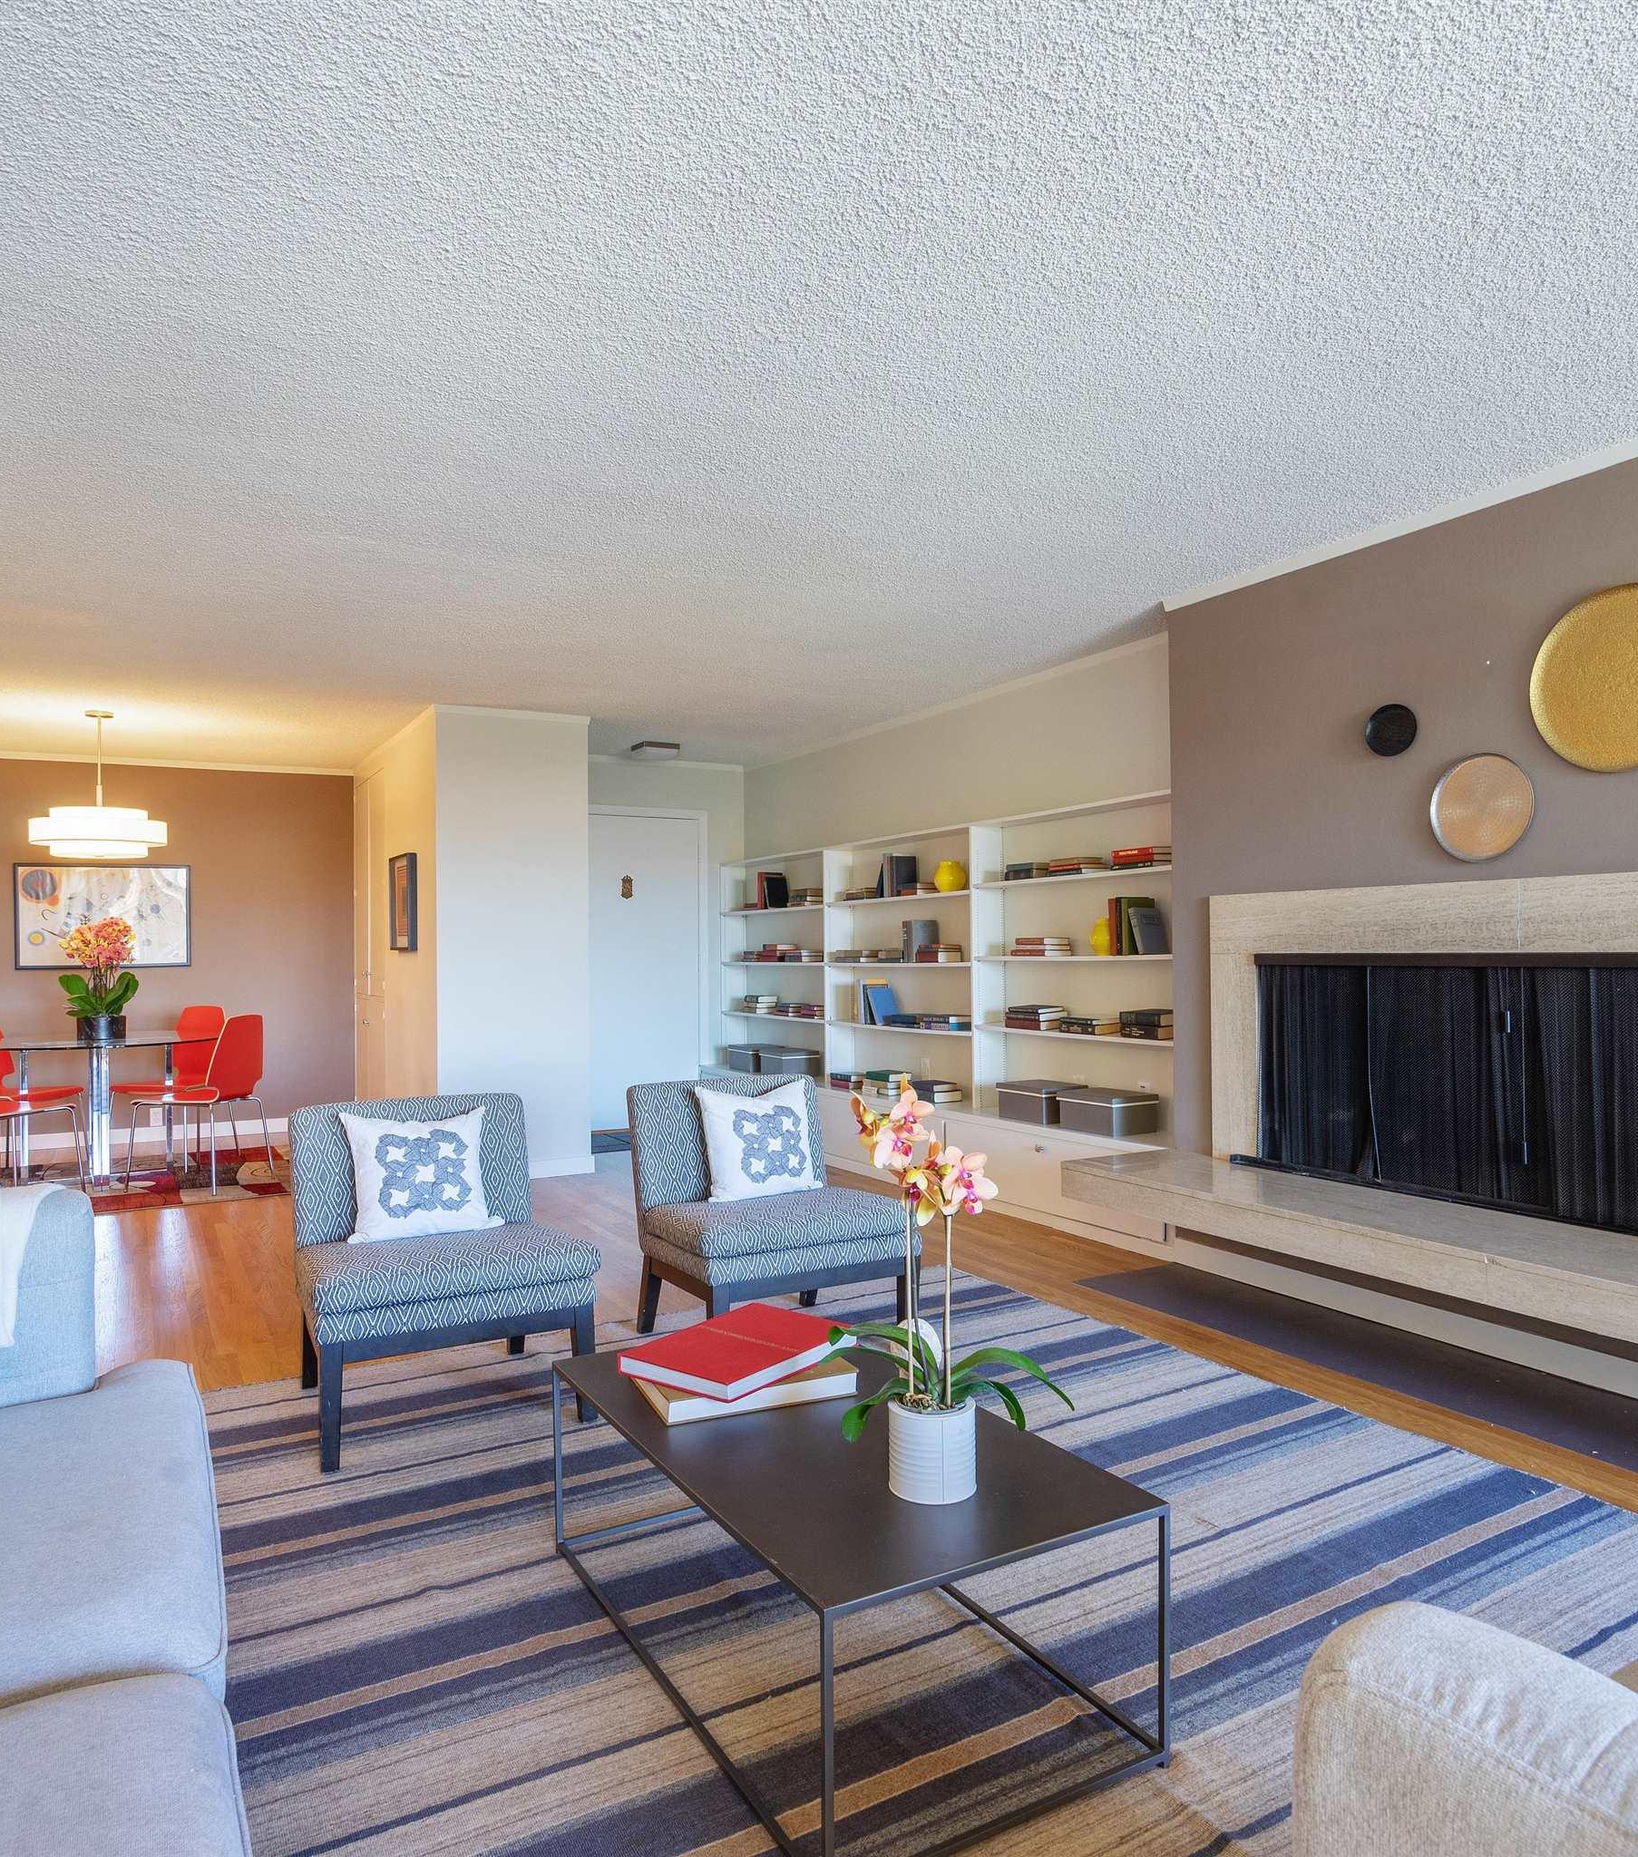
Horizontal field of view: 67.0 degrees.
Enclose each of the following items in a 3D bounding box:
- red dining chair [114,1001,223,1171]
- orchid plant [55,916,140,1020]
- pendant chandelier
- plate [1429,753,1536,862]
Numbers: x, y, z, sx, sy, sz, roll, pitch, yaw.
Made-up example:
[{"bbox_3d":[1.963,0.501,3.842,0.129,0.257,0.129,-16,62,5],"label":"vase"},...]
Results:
[{"bbox_3d":[-3.631,0.903,7.023,0.520,0.870,0.540,-1,-1,26],"label":"red dining chair"},{"bbox_3d":[-3.725,0.200,6.415,0.360,0.530,0.340,0,-1,-30],"label":"orchid plant"},{"bbox_3d":[-3.732,-0.743,6.425,0.610,0.740,0.610,0,-1,-30],"label":"pendant chandelier"},{"bbox_3d":[1.875,-0.336,3.497,0.030,0.305,0.305,0,-1,-30],"label":"plate"}]

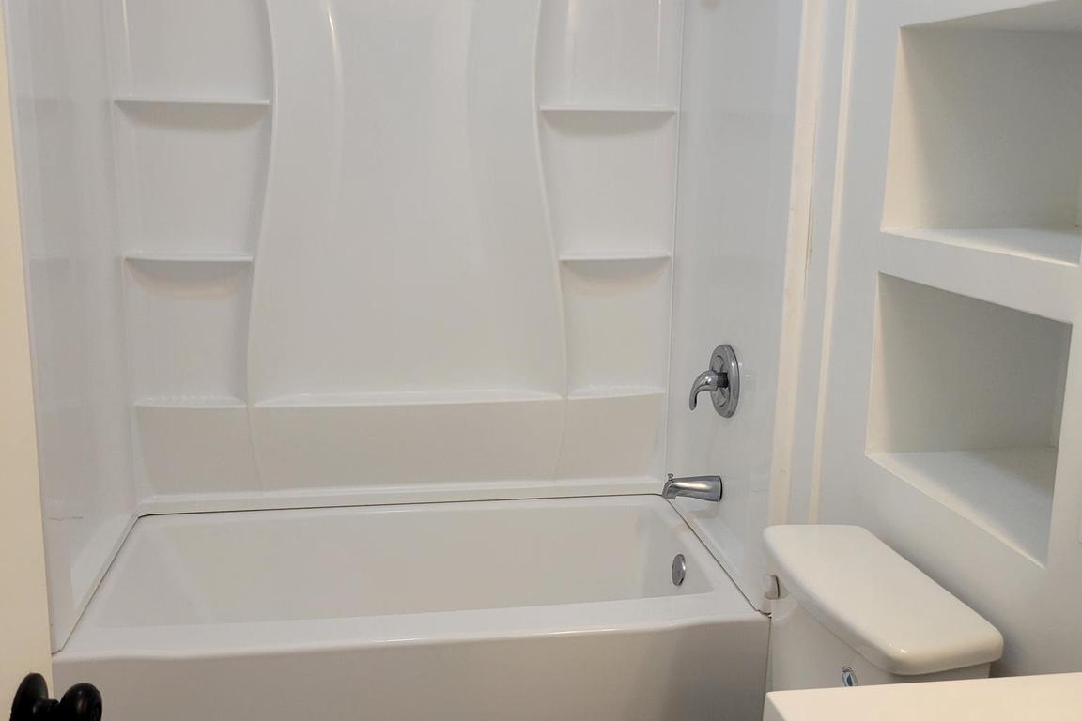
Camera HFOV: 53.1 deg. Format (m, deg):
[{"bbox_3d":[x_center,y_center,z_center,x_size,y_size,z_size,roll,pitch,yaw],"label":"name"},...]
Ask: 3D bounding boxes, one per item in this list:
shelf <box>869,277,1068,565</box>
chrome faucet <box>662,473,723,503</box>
[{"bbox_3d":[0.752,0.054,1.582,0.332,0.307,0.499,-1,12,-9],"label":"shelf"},{"bbox_3d":[0.347,0.296,2.488,0.141,0.069,0.061,-1,12,-9],"label":"chrome faucet"}]

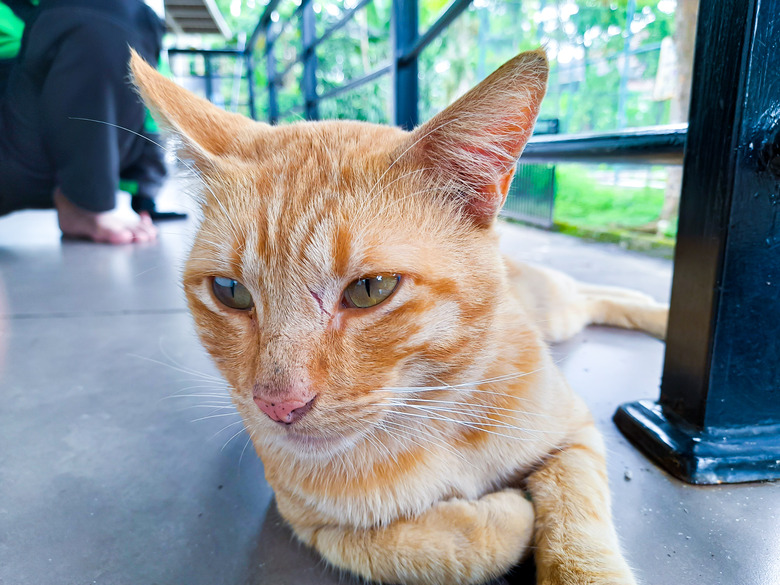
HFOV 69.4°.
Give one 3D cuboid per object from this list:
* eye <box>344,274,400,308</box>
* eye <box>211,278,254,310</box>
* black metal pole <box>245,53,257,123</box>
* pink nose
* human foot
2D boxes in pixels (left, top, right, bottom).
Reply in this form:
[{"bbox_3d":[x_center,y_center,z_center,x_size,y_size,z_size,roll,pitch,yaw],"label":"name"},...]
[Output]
[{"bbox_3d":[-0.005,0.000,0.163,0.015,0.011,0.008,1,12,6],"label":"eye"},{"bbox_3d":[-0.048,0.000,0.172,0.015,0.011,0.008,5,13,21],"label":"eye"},{"bbox_3d":[-1.024,-1.285,4.214,0.055,0.980,0.055,-3,13,-2],"label":"black metal pole"},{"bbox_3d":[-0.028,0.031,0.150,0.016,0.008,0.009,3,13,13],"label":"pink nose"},{"bbox_3d":[-0.614,-0.165,1.220,0.240,0.095,0.090,6,16,31],"label":"human foot"}]

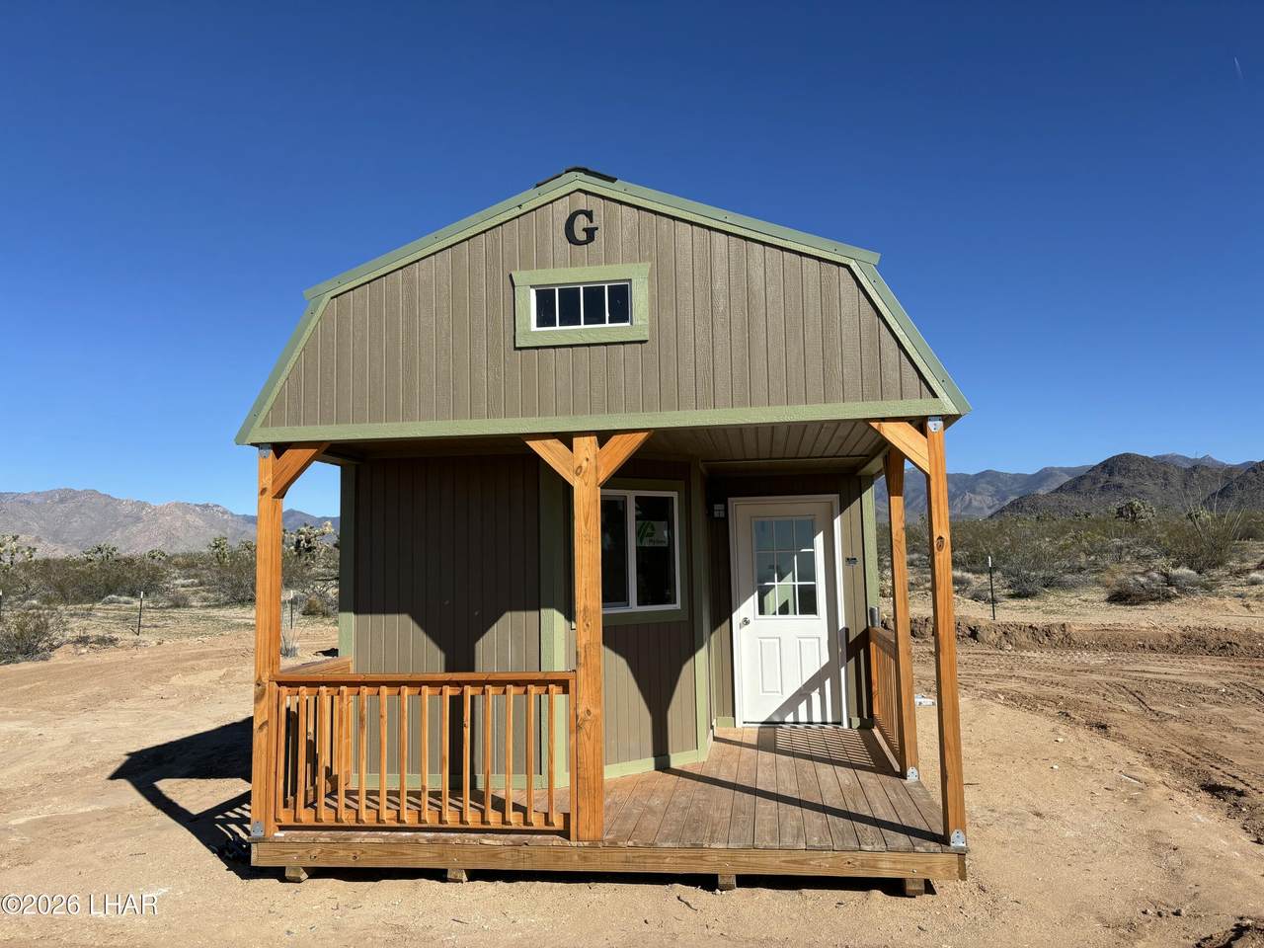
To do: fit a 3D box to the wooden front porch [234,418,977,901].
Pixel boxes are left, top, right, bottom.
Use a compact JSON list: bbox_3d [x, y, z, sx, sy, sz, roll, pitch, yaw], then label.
[{"bbox_3d":[-0.005,1.159,7.101,3.985,2.490,3.680,-2,-6,7],"label":"wooden front porch"}]

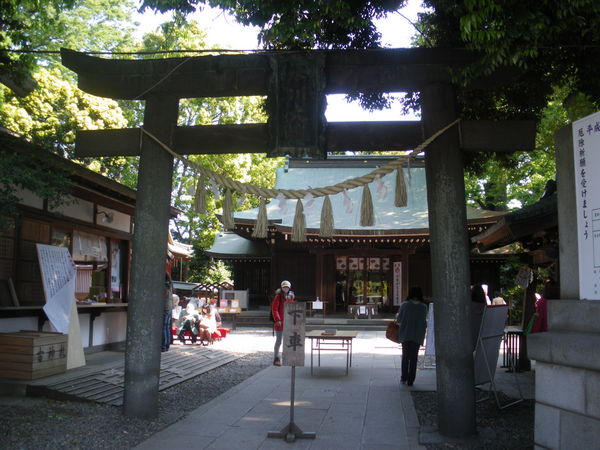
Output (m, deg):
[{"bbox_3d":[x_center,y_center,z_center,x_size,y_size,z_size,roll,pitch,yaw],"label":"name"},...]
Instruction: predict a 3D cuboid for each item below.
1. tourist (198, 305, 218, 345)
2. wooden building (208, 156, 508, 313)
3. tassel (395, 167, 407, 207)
[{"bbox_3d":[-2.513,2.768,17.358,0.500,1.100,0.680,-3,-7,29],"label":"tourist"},{"bbox_3d":[3.118,0.501,30.599,14.000,8.086,9.000,0,-6,8],"label":"wooden building"},{"bbox_3d":[1.116,-0.428,6.930,0.140,0.450,0.140,-1,-7,9],"label":"tassel"}]

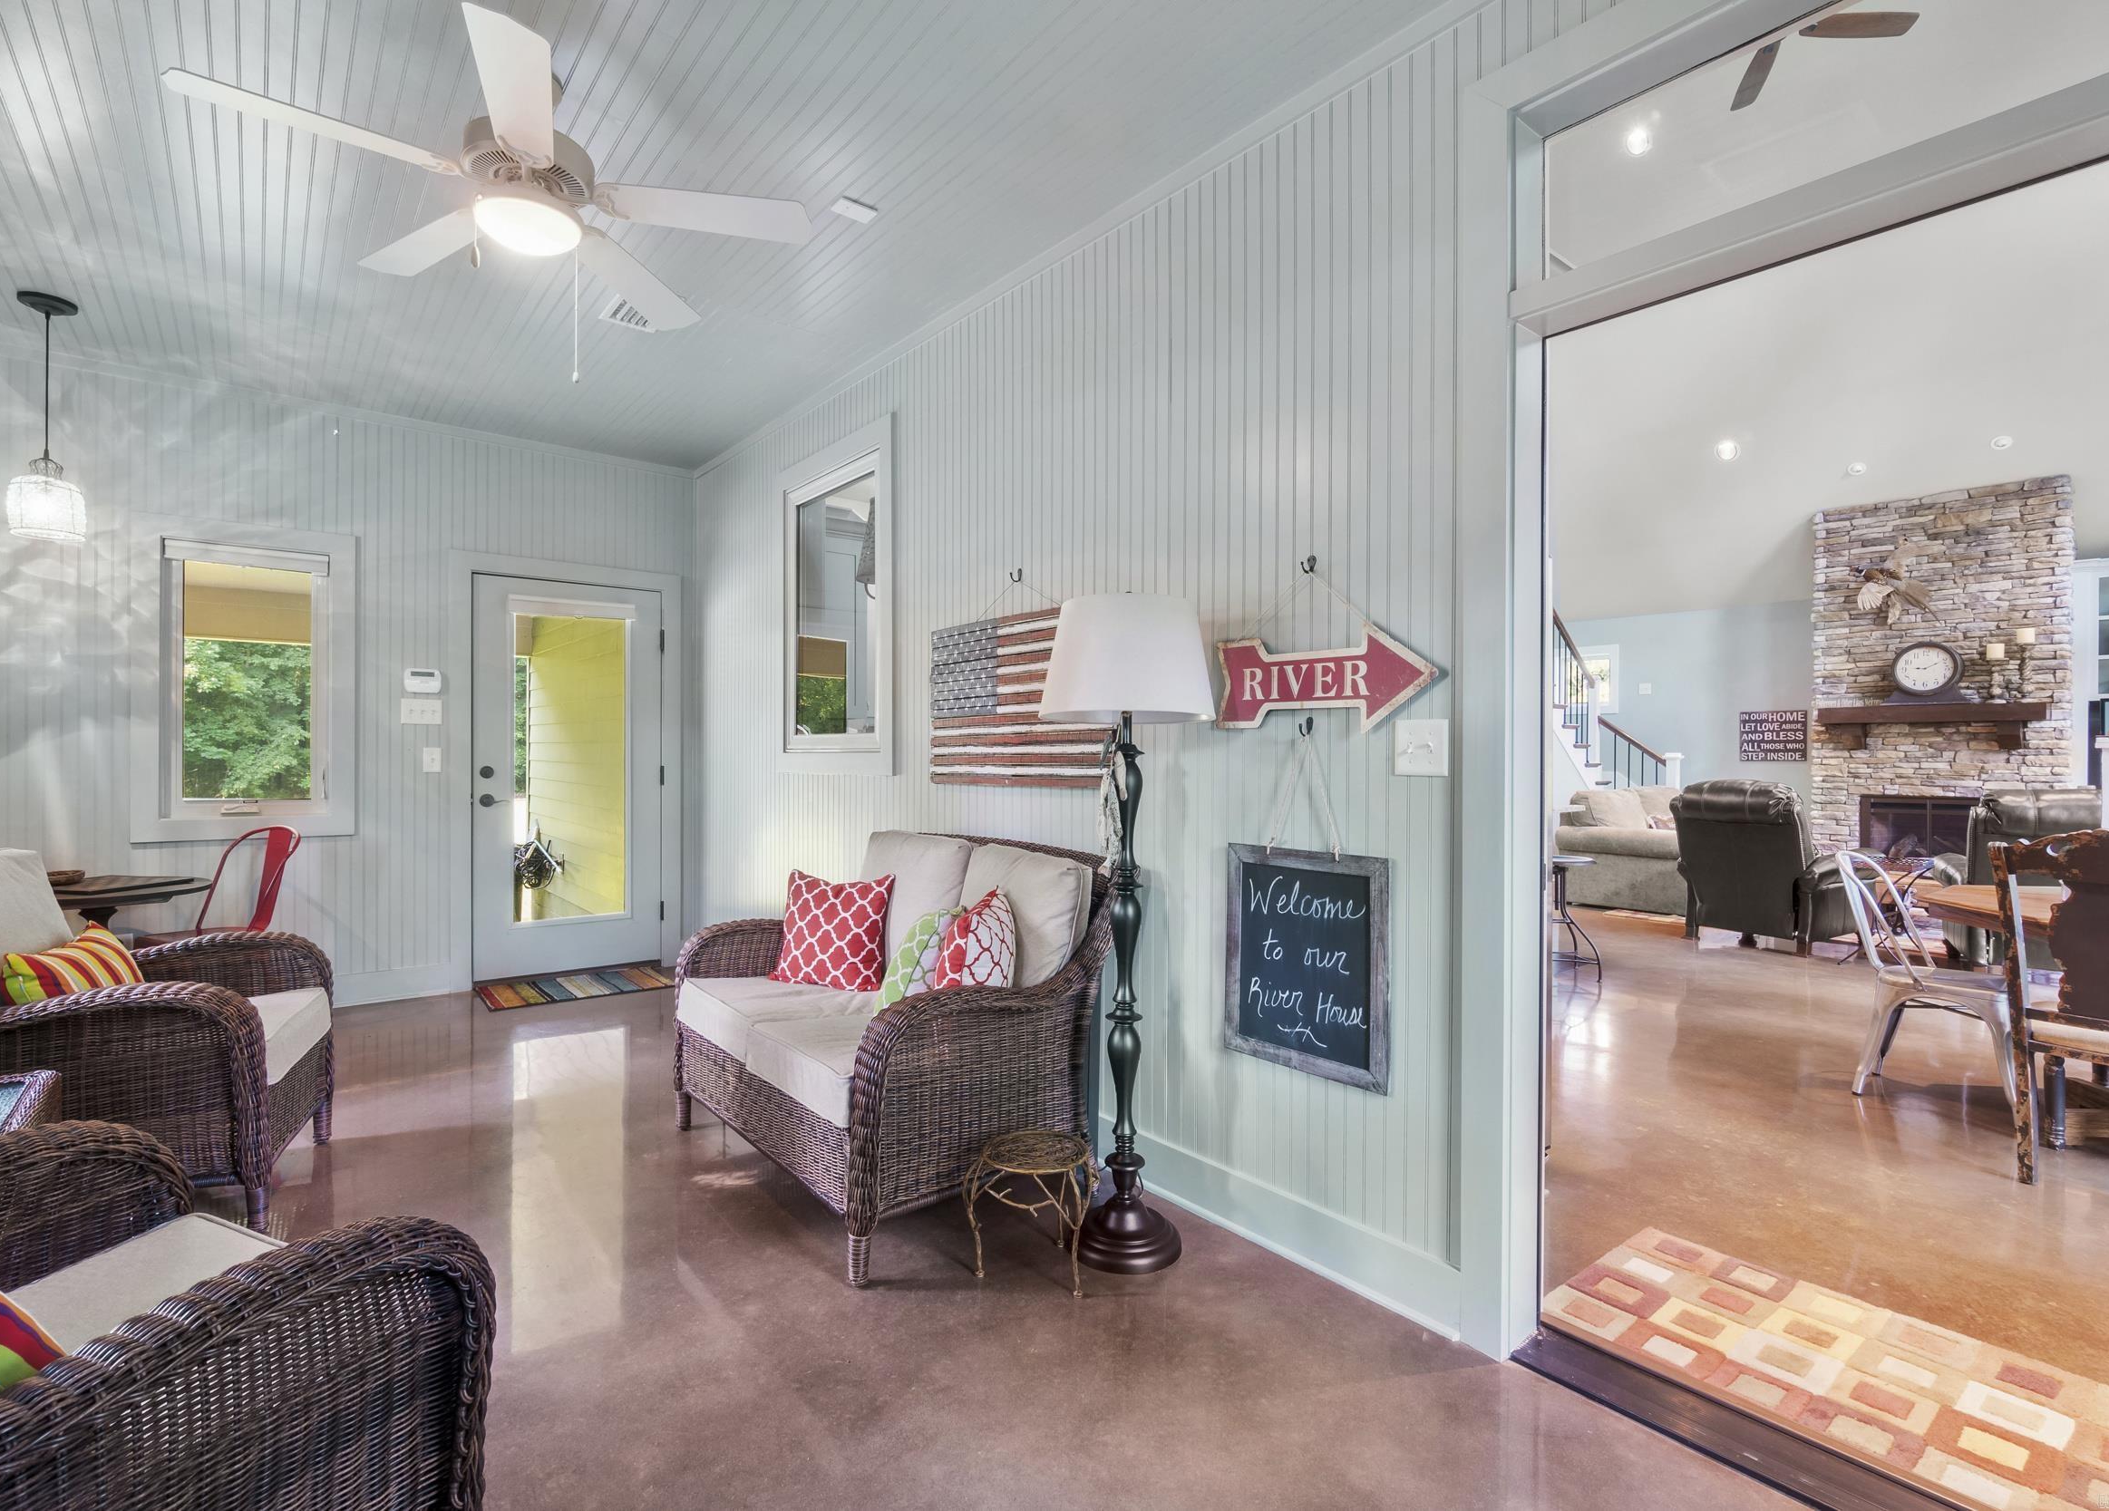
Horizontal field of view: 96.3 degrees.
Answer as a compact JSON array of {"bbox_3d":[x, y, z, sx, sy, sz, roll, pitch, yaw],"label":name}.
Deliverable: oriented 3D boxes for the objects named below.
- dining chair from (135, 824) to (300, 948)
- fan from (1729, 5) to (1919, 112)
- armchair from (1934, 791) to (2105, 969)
[{"bbox_3d":[-3.204,0.713,3.554,0.450,0.860,0.500,0,0,19],"label":"dining chair"},{"bbox_3d":[3.877,-4.062,5.053,1.300,0.450,1.340,0,0,-40],"label":"fan"},{"bbox_3d":[5.149,0.665,4.883,0.800,0.990,0.920,0,0,35],"label":"armchair"}]

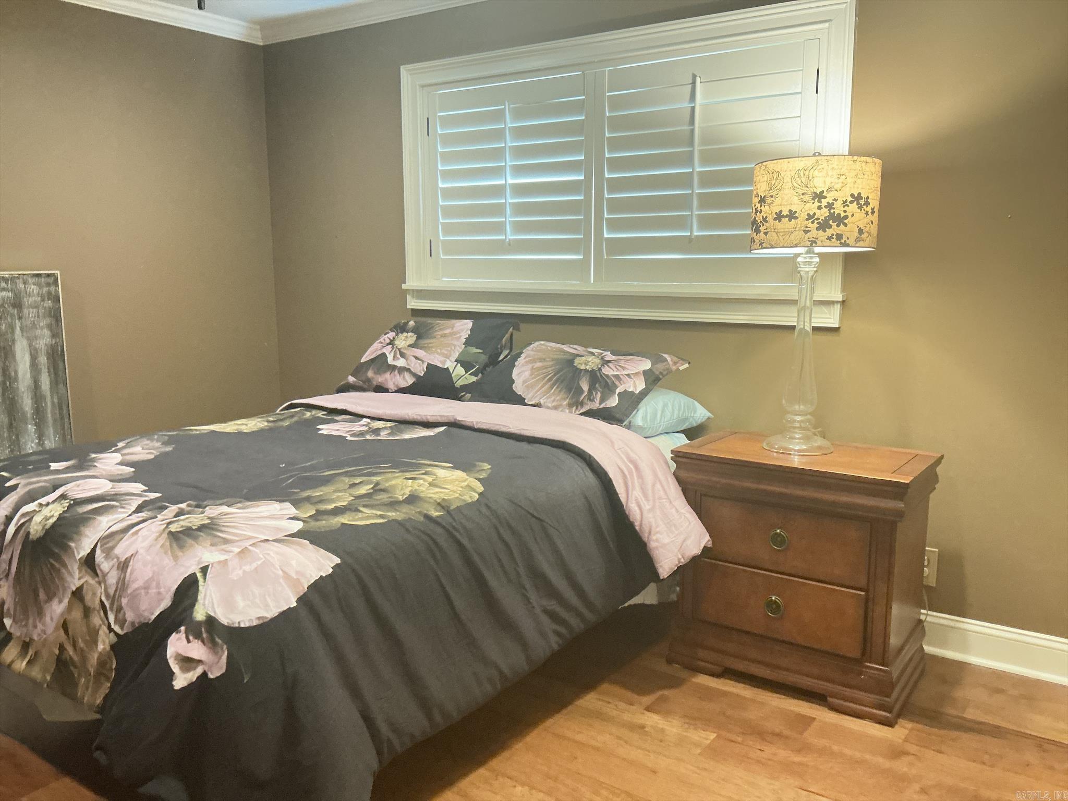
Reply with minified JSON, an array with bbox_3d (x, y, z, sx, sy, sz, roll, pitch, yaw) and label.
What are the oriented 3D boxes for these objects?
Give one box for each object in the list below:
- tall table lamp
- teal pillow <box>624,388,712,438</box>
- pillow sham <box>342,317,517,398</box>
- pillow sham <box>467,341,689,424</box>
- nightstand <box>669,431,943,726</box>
[{"bbox_3d":[0.821,-0.287,2.587,0.375,0.877,0.375,6,12,33],"label":"tall table lamp"},{"bbox_3d":[0.242,0.028,3.077,0.660,0.170,0.460,6,12,33],"label":"teal pillow"},{"bbox_3d":[-0.417,-0.138,3.455,0.670,0.160,0.490,6,46,33],"label":"pillow sham"},{"bbox_3d":[0.143,-0.066,3.049,0.680,0.160,0.490,8,34,36],"label":"pillow sham"},{"bbox_3d":[0.816,0.500,2.660,0.695,0.698,0.400,7,12,35],"label":"nightstand"}]

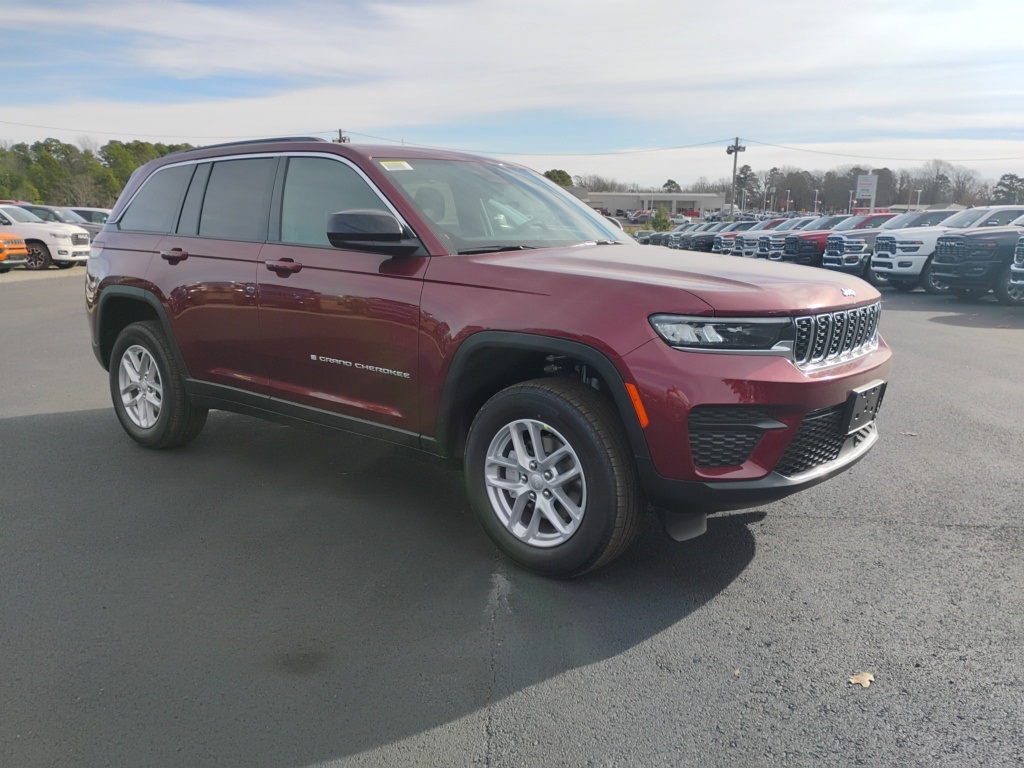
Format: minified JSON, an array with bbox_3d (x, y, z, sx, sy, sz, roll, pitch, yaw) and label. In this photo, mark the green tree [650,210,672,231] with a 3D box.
[{"bbox_3d":[19.854,-21.779,110.000,2.800,3.500,2.800,1,10,0],"label":"green tree"}]

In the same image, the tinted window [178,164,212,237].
[{"bbox_3d":[-1.760,-1.037,4.621,0.220,0.420,0.060,9,-9,38],"label":"tinted window"}]

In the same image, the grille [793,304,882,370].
[{"bbox_3d":[1.310,-0.203,3.292,0.110,0.200,1.050,9,13,38],"label":"grille"}]

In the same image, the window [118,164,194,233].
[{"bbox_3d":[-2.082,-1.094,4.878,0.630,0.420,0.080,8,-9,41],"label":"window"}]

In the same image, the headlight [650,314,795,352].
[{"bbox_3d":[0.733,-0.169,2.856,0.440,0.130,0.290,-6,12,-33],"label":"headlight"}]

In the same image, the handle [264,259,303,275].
[{"bbox_3d":[-1.097,-0.567,3.981,0.255,0.070,0.060,9,13,38],"label":"handle"}]

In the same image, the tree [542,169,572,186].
[{"bbox_3d":[11.107,-45.998,200.000,7.800,12.500,7.800,1,10,0],"label":"tree"}]

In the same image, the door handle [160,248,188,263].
[{"bbox_3d":[-1.866,-0.705,4.579,0.250,0.070,0.060,9,13,38],"label":"door handle"}]

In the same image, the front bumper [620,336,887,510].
[{"bbox_3d":[1.176,0.032,3.449,0.570,0.585,1.920,9,13,38],"label":"front bumper"}]

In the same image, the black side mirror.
[{"bbox_3d":[-0.584,-0.639,3.498,0.280,0.195,0.260,-7,13,-36],"label":"black side mirror"}]

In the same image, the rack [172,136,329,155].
[{"bbox_3d":[-1.515,-1.317,4.618,1.500,0.070,0.060,9,13,38],"label":"rack"}]

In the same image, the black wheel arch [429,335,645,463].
[{"bbox_3d":[0.107,0.084,3.152,1.050,0.570,0.180,9,13,38],"label":"black wheel arch"}]

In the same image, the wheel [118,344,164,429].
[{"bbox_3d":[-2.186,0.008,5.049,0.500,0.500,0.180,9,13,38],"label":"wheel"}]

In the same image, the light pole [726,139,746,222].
[{"bbox_3d":[24.198,-21.949,90.000,2.100,9.600,0.900,4,10,14],"label":"light pole"}]

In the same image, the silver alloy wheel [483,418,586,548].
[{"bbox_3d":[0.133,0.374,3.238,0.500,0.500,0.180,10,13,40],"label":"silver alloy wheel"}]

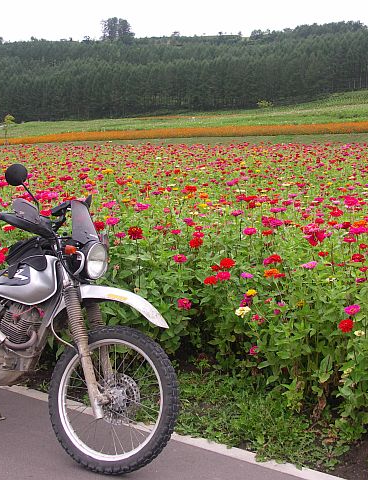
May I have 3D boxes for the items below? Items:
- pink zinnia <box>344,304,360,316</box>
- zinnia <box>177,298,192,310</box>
[{"bbox_3d":[0.911,0.381,3.700,0.088,0.042,0.088,2,29,14],"label":"pink zinnia"},{"bbox_3d":[0.004,0.391,4.150,0.087,0.055,0.087,0,33,0],"label":"zinnia"}]

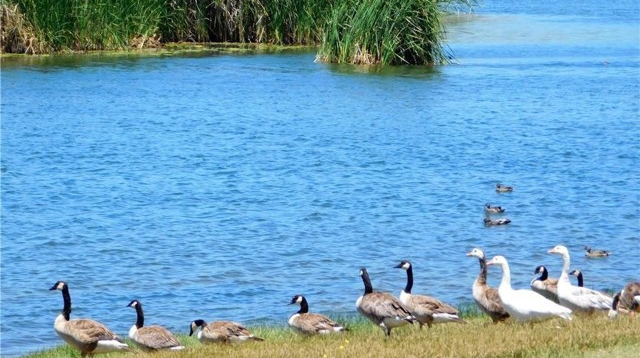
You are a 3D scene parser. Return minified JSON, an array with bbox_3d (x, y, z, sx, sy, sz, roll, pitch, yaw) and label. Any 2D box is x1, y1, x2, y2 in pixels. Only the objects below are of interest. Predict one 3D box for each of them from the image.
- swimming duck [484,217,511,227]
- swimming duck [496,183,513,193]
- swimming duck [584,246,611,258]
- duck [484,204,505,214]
[{"bbox_3d":[3.245,0.794,68.200,0.480,0.160,0.180,0,4,0],"label":"swimming duck"},{"bbox_3d":[3.847,0.194,77.740,0.380,0.170,0.175,0,4,0],"label":"swimming duck"},{"bbox_3d":[4.578,1.192,61.550,0.450,0.195,0.180,0,4,0],"label":"swimming duck"},{"bbox_3d":[3.363,0.563,71.770,0.400,0.180,0.175,0,4,0],"label":"duck"}]

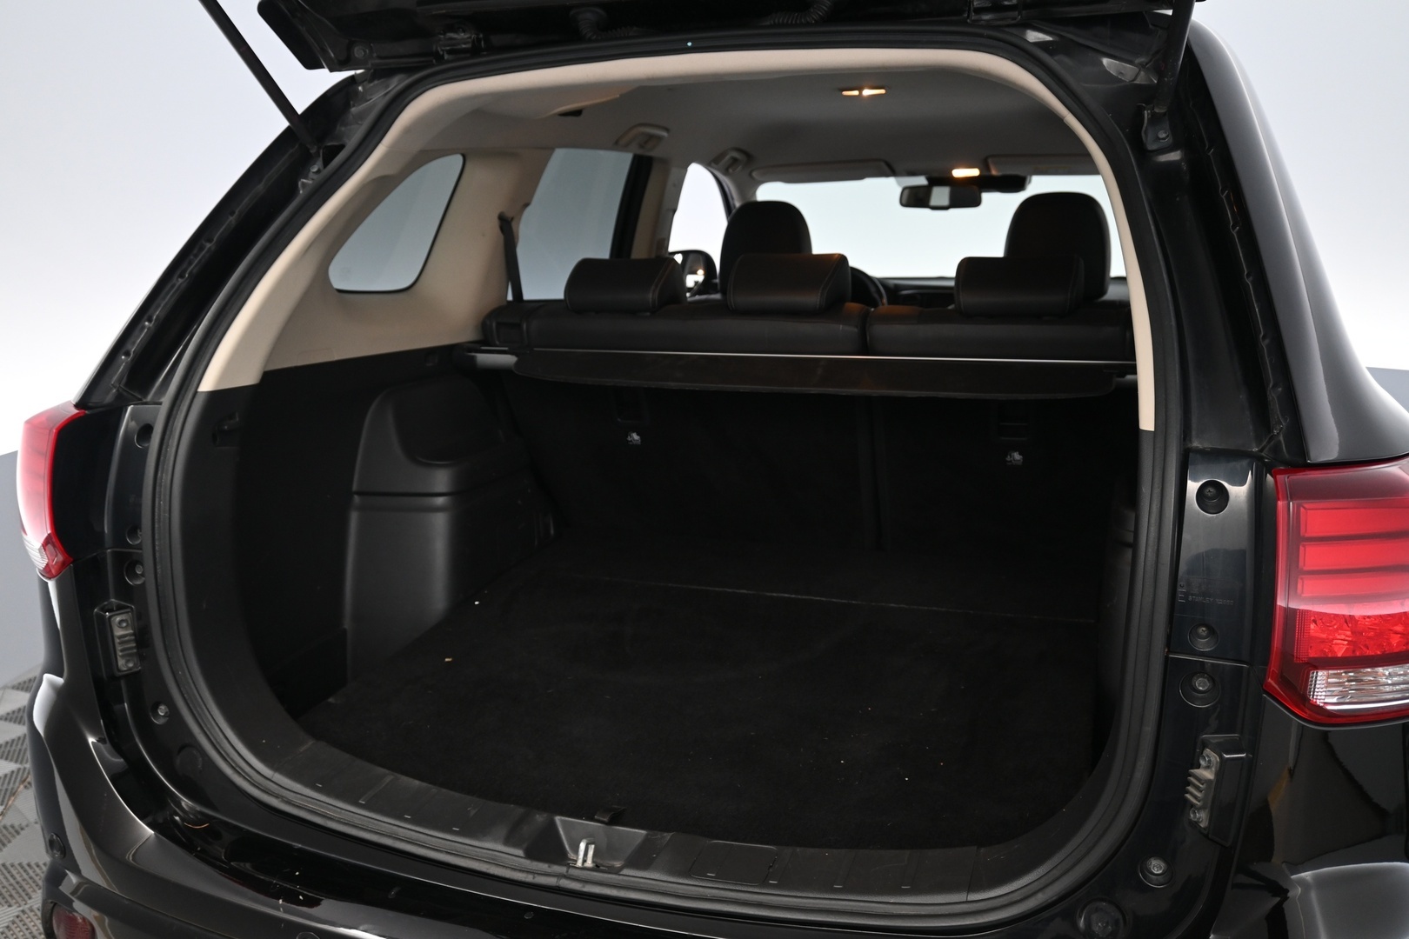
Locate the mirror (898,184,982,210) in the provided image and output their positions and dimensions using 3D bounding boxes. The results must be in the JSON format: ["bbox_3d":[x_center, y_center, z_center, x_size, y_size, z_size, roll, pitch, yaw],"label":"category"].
[{"bbox_3d":[0.694,-0.804,3.351,0.250,0.073,0.045,7,16,31],"label":"mirror"}]

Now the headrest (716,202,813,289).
[{"bbox_3d":[0.166,-0.578,2.989,0.250,0.245,0.130,3,15,19],"label":"headrest"}]

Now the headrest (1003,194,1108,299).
[{"bbox_3d":[0.854,-0.540,2.748,0.250,0.245,0.130,3,15,19],"label":"headrest"}]

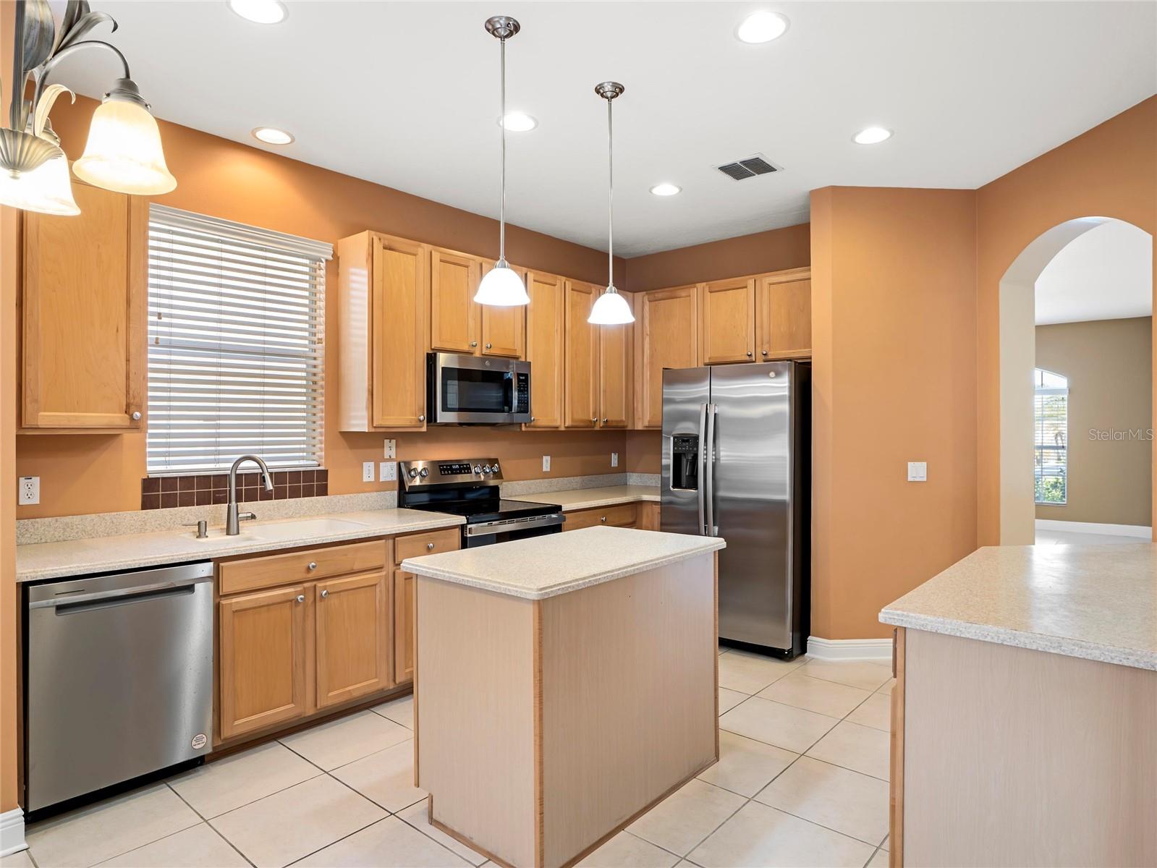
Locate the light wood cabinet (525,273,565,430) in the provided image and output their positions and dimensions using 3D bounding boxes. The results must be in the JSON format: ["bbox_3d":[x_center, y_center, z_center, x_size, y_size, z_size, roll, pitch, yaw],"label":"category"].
[{"bbox_3d":[-0.347,-0.558,4.657,0.322,1.075,0.398,0,0,42],"label":"light wood cabinet"}]

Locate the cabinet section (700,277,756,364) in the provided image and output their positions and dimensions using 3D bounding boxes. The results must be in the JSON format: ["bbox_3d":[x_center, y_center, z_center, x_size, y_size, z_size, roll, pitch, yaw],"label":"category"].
[{"bbox_3d":[1.184,-0.806,4.915,0.467,0.589,0.332,0,0,42],"label":"cabinet section"}]

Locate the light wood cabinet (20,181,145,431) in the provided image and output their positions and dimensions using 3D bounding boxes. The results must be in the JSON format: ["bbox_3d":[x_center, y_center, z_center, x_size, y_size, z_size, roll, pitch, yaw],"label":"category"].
[{"bbox_3d":[-2.058,-0.545,2.728,0.322,1.075,0.445,0,0,42],"label":"light wood cabinet"}]

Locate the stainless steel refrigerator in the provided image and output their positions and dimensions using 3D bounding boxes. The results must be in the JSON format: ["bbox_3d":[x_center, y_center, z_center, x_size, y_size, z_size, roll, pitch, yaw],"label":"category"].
[{"bbox_3d":[1.151,0.456,4.527,0.912,1.772,0.825,0,0,42],"label":"stainless steel refrigerator"}]

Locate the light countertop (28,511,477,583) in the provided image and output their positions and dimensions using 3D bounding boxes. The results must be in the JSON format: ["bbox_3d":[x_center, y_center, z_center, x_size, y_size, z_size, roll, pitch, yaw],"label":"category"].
[{"bbox_3d":[-1.496,0.474,3.172,0.640,0.040,1.900,1,1,42],"label":"light countertop"}]

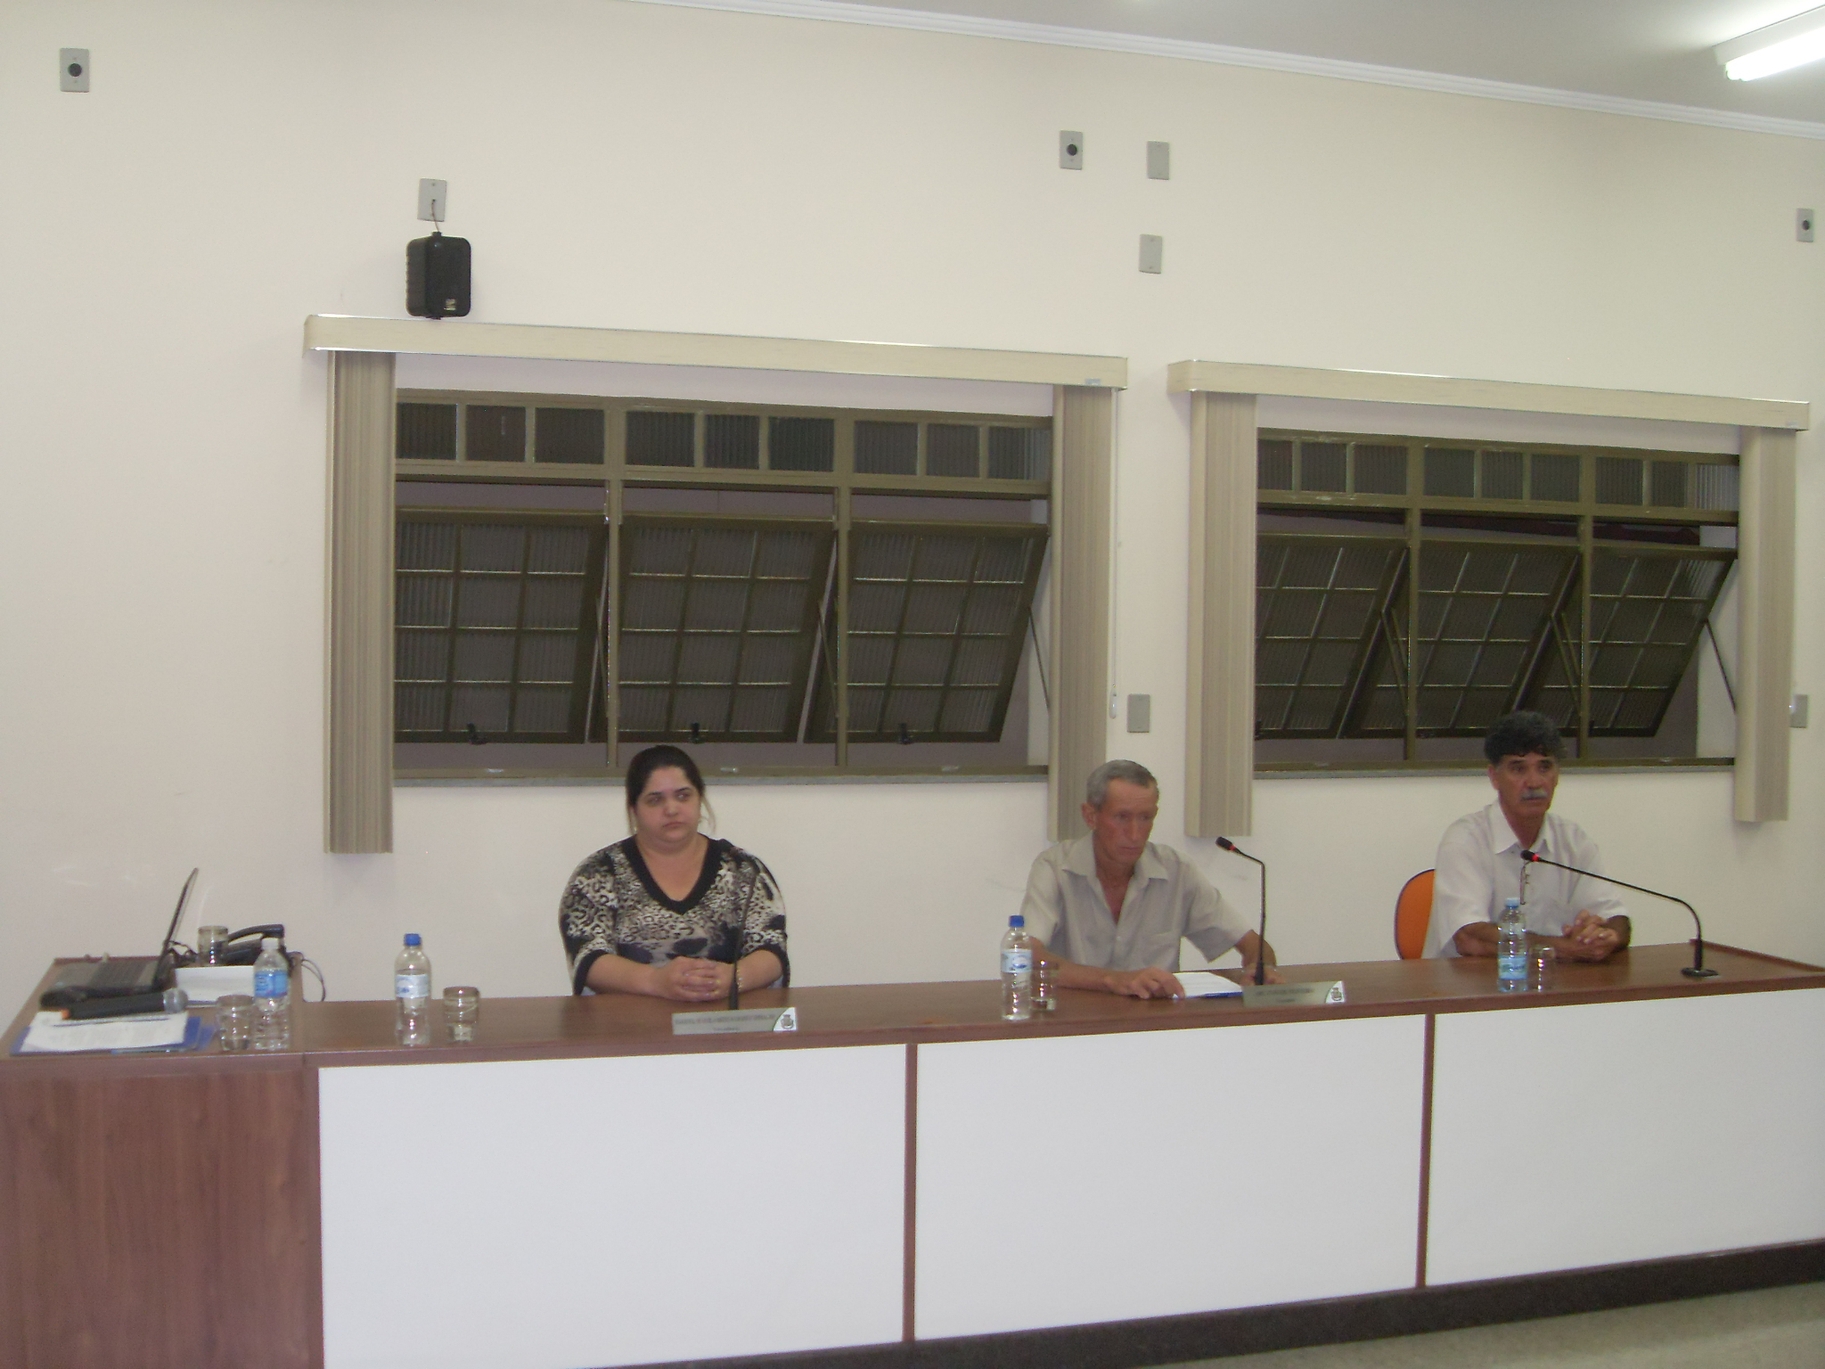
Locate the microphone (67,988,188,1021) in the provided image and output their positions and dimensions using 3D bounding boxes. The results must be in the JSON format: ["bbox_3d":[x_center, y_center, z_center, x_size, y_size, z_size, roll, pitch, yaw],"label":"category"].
[{"bbox_3d":[-1.473,0.596,3.656,0.237,0.052,0.051,0,2,-24],"label":"microphone"}]

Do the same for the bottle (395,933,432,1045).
[{"bbox_3d":[-0.918,0.557,3.588,0.066,0.200,0.066,0,2,-17],"label":"bottle"}]

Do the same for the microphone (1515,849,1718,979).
[{"bbox_3d":[1.617,0.522,4.465,0.487,0.286,0.100,1,2,4],"label":"microphone"}]

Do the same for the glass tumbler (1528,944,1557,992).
[{"bbox_3d":[1.424,0.641,4.402,0.067,0.096,0.067,1,1,0],"label":"glass tumbler"}]

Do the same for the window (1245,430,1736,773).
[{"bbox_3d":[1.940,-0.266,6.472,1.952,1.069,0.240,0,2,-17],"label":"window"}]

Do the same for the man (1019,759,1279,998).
[{"bbox_3d":[0.488,0.783,4.521,0.600,1.219,0.740,0,2,-11],"label":"man"}]

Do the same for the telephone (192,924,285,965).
[{"bbox_3d":[-1.507,0.596,4.383,0.210,0.105,0.170,0,1,-16],"label":"telephone"}]

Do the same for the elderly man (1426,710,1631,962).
[{"bbox_3d":[1.610,0.750,5.064,0.520,1.375,0.660,1,1,-9],"label":"elderly man"}]

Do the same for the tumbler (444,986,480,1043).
[{"bbox_3d":[-0.860,0.631,3.721,0.069,0.097,0.069,0,1,-16],"label":"tumbler"}]

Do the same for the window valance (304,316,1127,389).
[{"bbox_3d":[-0.493,-0.916,5.478,2.301,0.094,0.160,0,1,-17],"label":"window valance"}]

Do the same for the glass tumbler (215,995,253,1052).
[{"bbox_3d":[-1.216,0.604,3.502,0.069,0.094,0.069,0,2,-17],"label":"glass tumbler"}]

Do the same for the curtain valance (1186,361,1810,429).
[{"bbox_3d":[1.909,-0.914,6.248,2.339,0.093,0.150,0,2,-17],"label":"curtain valance"}]

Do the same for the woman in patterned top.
[{"bbox_3d":[-0.535,0.785,4.432,0.530,1.294,0.660,0,1,-16],"label":"woman in patterned top"}]

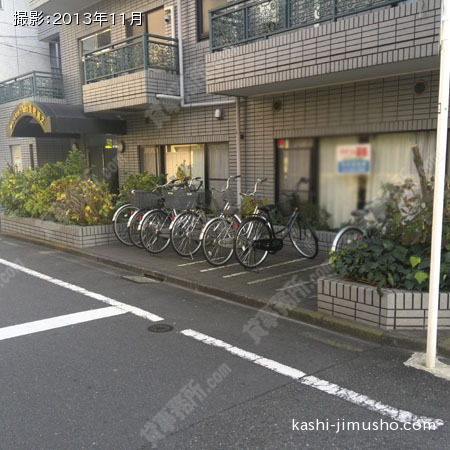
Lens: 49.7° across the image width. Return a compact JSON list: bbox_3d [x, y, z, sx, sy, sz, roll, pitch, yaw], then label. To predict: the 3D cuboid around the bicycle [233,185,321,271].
[{"bbox_3d":[0.751,-0.016,6.805,1.680,1.080,0.560,-7,10,-38],"label":"bicycle"}]

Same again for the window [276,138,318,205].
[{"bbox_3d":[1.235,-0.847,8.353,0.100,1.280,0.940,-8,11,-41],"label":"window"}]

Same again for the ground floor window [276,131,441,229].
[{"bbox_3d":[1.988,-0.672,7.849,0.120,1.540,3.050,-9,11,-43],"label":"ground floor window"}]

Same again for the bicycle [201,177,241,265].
[{"bbox_3d":[0.185,-0.024,7.078,0.570,1.070,1.700,5,10,38],"label":"bicycle"}]

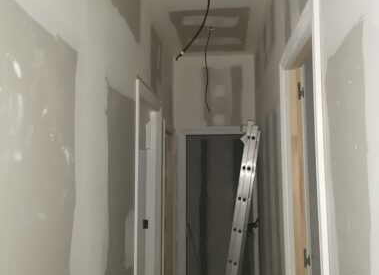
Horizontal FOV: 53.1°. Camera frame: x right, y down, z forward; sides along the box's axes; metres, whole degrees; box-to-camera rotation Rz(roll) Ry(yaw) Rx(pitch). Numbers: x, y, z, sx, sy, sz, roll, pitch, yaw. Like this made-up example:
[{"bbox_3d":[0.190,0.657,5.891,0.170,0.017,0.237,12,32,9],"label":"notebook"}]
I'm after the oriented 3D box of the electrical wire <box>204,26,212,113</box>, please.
[{"bbox_3d":[0.181,-0.641,3.621,0.062,0.827,0.060,-1,-6,5],"label":"electrical wire"}]

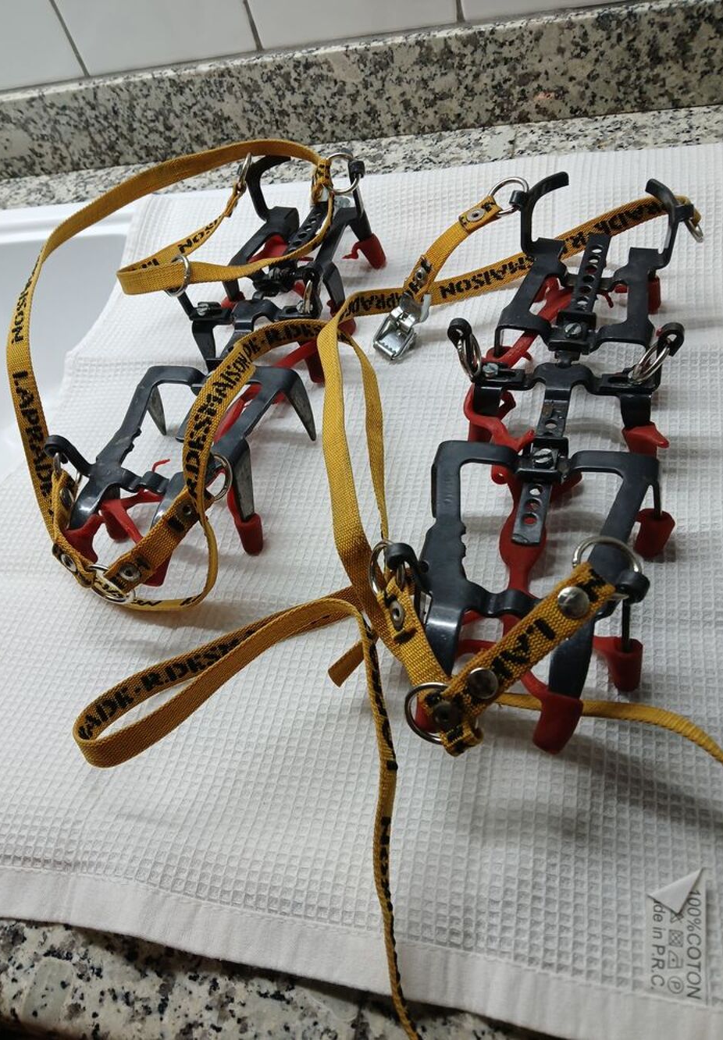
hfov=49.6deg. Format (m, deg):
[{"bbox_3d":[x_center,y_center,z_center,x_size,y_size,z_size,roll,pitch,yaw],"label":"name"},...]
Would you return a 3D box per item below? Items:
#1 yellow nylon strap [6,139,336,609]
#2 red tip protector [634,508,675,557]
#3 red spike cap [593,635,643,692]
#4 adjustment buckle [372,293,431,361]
[{"bbox_3d":[-0.115,-0.093,0.427,0.200,0.098,0.280,1,56,16],"label":"yellow nylon strap"},{"bbox_3d":[0.126,0.005,0.338,0.016,0.022,0.012,6,47,14],"label":"red tip protector"},{"bbox_3d":[0.102,0.056,0.307,0.019,0.024,0.013,2,32,20],"label":"red spike cap"},{"bbox_3d":[0.024,-0.111,0.452,0.024,0.014,0.042,22,78,28],"label":"adjustment buckle"}]

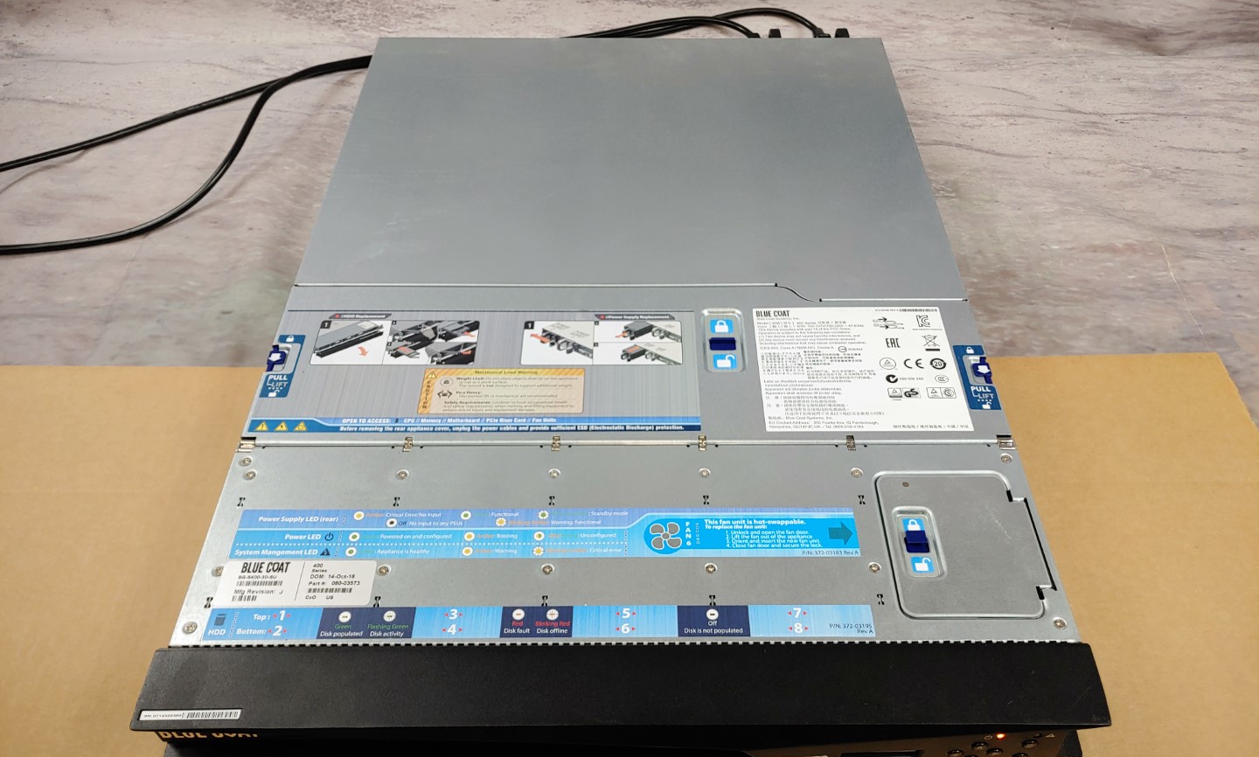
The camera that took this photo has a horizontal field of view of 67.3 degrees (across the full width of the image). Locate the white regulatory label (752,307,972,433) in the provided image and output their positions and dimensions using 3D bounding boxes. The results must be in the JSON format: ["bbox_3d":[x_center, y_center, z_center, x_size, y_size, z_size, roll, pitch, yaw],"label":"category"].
[{"bbox_3d":[0.136,-0.007,0.564,0.116,0.001,0.098,0,49,1],"label":"white regulatory label"}]

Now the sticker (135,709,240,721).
[{"bbox_3d":[-0.199,0.153,0.430,0.045,0.001,0.005,0,49,1],"label":"sticker"}]

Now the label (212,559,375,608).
[{"bbox_3d":[-0.166,0.102,0.471,0.076,0.001,0.025,0,49,1],"label":"label"}]

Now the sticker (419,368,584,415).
[{"bbox_3d":[-0.074,0.007,0.553,0.095,0.001,0.034,0,49,1],"label":"sticker"}]

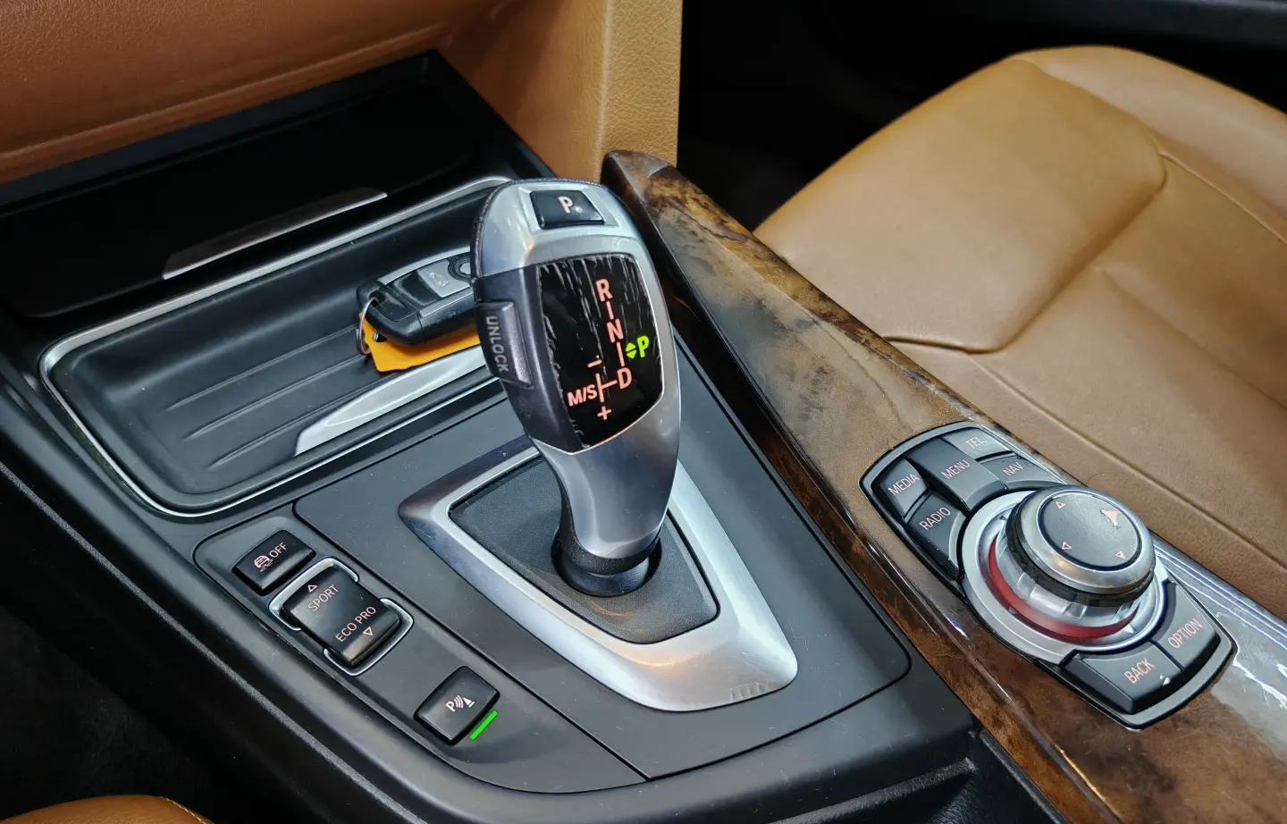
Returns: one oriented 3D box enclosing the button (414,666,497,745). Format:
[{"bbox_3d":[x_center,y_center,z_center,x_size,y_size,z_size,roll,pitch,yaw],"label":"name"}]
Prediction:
[{"bbox_3d":[-0.051,0.082,0.270,0.014,0.005,0.020,29,48,22],"label":"button"}]

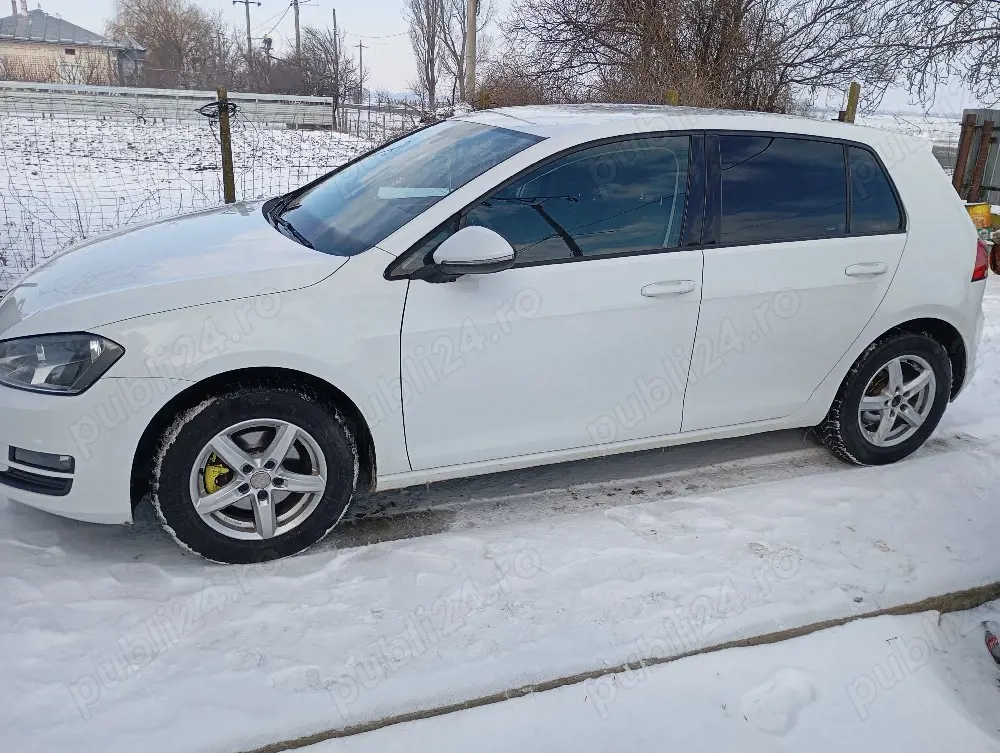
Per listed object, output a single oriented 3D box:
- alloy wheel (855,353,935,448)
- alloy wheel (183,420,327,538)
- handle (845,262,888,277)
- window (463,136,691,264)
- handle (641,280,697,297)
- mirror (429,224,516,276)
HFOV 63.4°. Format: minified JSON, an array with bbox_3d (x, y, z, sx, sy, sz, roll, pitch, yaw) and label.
[{"bbox_3d":[1.679,0.080,3.553,0.416,0.416,0.180,-5,20,-20],"label":"alloy wheel"},{"bbox_3d":[-0.791,0.308,2.656,0.416,0.416,0.180,-5,20,-20],"label":"alloy wheel"},{"bbox_3d":[1.420,-0.416,3.139,0.207,0.044,0.046,-5,20,-20],"label":"handle"},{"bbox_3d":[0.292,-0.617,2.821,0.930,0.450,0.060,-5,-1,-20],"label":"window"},{"bbox_3d":[0.596,-0.311,2.853,0.212,0.045,0.046,-5,20,-20],"label":"handle"},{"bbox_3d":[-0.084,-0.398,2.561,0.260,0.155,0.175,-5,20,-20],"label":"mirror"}]

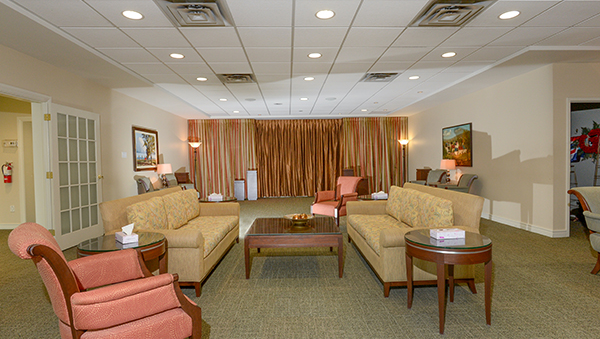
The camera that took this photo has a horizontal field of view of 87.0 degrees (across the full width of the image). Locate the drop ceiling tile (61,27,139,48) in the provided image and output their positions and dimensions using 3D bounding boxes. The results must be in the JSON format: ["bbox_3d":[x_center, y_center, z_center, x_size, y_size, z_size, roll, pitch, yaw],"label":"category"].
[{"bbox_3d":[-2.196,-1.492,3.583,0.580,0.030,0.600,-1,2,-2],"label":"drop ceiling tile"}]

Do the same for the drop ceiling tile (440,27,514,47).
[{"bbox_3d":[2.055,-1.563,3.732,0.610,0.020,0.610,-1,2,-2],"label":"drop ceiling tile"}]

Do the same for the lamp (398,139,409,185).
[{"bbox_3d":[3.278,-0.033,9.981,0.360,1.822,0.360,-1,2,-2],"label":"lamp"}]

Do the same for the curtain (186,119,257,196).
[{"bbox_3d":[-2.485,-0.321,10.111,2.093,2.561,0.160,-1,2,-2],"label":"curtain"}]

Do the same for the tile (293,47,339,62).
[{"bbox_3d":[0.207,-1.546,4.253,0.605,0.025,0.600,-1,2,-2],"label":"tile"}]

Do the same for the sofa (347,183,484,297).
[{"bbox_3d":[1.174,0.681,3.836,0.940,0.880,1.950,-1,2,-2],"label":"sofa"}]

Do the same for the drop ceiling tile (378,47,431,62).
[{"bbox_3d":[1.421,-1.562,4.287,0.605,0.025,0.600,-1,2,-2],"label":"drop ceiling tile"}]

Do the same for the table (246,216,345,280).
[{"bbox_3d":[-0.053,0.892,3.756,1.030,0.445,1.000,-1,2,0],"label":"table"}]

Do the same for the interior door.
[{"bbox_3d":[-3.396,0.112,4.915,0.045,2.060,1.100,-1,2,-2],"label":"interior door"}]

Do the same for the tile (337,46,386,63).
[{"bbox_3d":[0.813,-1.564,4.298,0.610,0.020,0.610,-1,2,-2],"label":"tile"}]

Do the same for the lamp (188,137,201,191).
[{"bbox_3d":[-3.096,0.082,9.401,0.380,1.823,0.380,-1,2,-2],"label":"lamp"}]

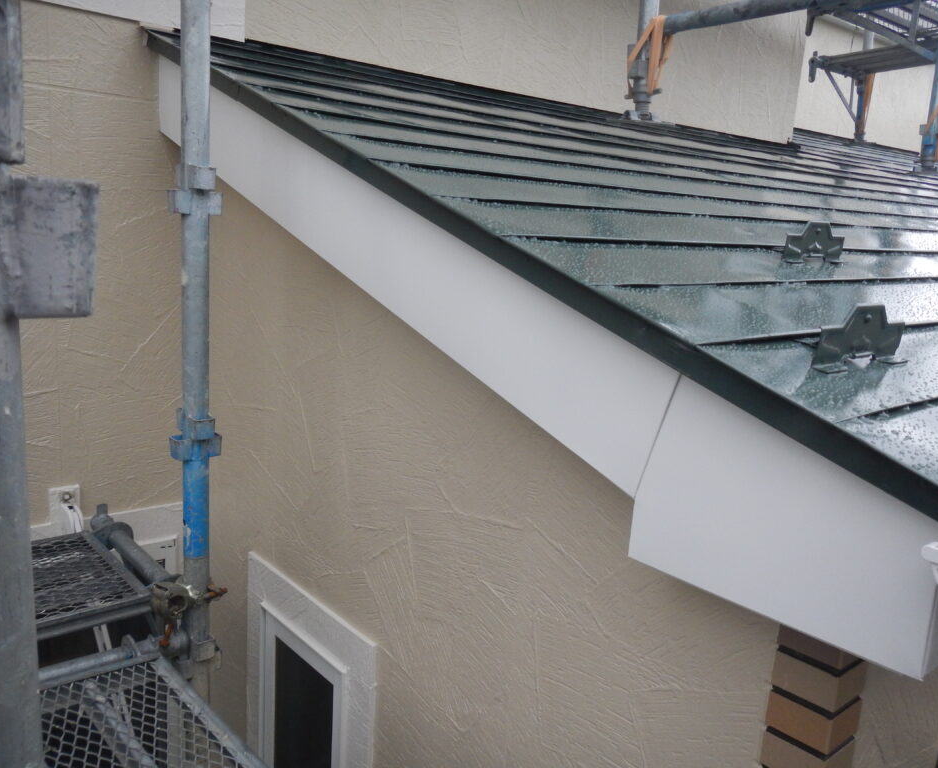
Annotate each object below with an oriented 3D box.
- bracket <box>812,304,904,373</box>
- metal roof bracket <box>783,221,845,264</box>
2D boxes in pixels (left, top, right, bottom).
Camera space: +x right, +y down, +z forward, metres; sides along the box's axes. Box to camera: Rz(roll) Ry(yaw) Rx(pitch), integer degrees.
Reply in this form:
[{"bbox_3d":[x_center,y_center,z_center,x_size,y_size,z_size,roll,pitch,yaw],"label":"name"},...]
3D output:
[{"bbox_3d":[0.414,-0.048,0.856,0.187,0.059,0.032,-7,27,-41],"label":"bracket"},{"bbox_3d":[0.558,-0.222,1.313,0.190,0.059,0.032,-7,27,-41],"label":"metal roof bracket"}]

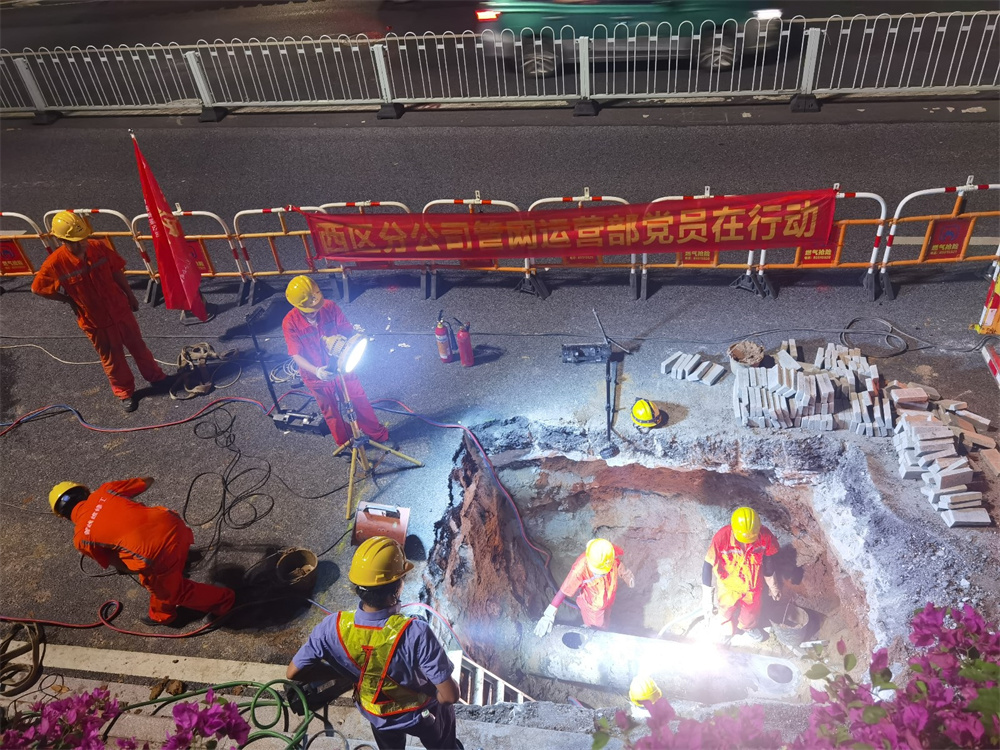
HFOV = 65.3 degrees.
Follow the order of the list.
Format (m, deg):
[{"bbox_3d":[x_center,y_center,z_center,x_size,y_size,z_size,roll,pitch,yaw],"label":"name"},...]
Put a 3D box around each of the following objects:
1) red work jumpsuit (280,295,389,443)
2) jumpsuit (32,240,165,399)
[{"bbox_3d":[-1.173,0.013,5.713,0.530,1.360,0.420,-25,43,-21],"label":"red work jumpsuit"},{"bbox_3d":[-3.234,-0.440,6.453,0.670,1.400,0.380,-27,44,-23],"label":"jumpsuit"}]

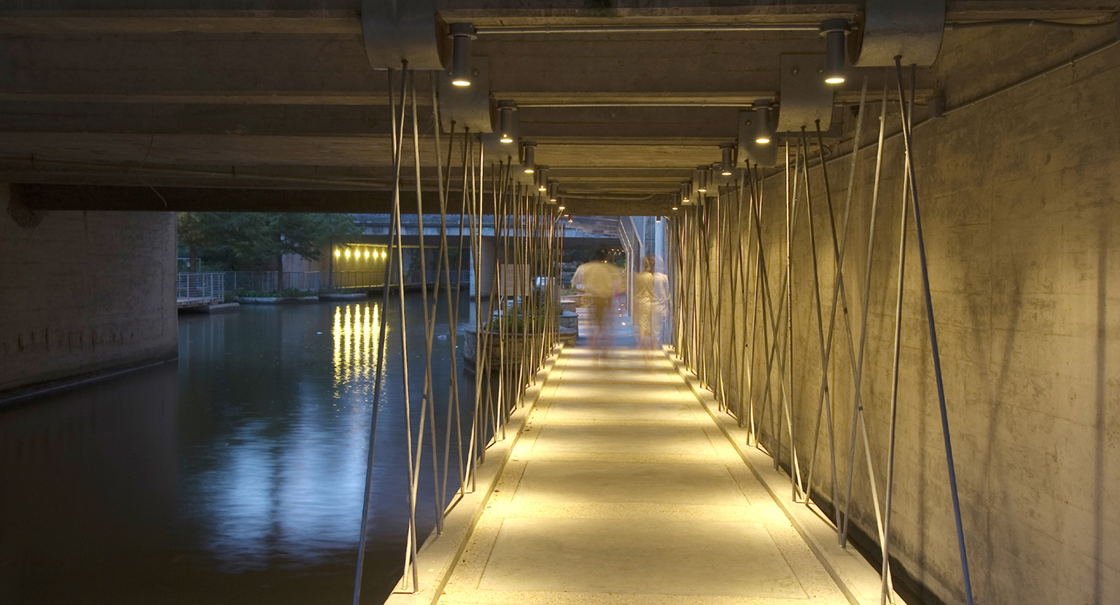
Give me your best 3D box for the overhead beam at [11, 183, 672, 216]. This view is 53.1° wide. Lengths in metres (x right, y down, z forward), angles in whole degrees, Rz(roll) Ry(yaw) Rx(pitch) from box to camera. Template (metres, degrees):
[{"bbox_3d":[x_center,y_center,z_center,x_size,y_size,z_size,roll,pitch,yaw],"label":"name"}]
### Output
[{"bbox_3d":[-3.393,-1.583,17.454,10.496,0.420,0.350,1,2,4],"label":"overhead beam"}]

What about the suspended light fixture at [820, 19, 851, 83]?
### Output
[{"bbox_3d":[1.117,-1.014,4.550,0.121,0.243,0.121,1,2,2],"label":"suspended light fixture"}]

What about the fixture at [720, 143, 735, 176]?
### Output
[{"bbox_3d":[1.303,-1.117,8.720,0.121,0.243,0.121,1,2,2],"label":"fixture"}]

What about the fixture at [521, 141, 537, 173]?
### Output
[{"bbox_3d":[-0.241,-1.142,8.820,0.121,0.243,0.121,1,2,2],"label":"fixture"}]

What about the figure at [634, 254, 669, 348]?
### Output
[{"bbox_3d":[1.557,0.007,19.000,0.520,1.690,0.360,1,2,2],"label":"figure"}]

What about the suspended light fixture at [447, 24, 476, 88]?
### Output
[{"bbox_3d":[-0.406,-1.025,4.640,0.121,0.243,0.121,1,2,2],"label":"suspended light fixture"}]

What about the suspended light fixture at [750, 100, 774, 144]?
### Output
[{"bbox_3d":[1.206,-1.074,6.660,0.121,0.243,0.121,1,2,2],"label":"suspended light fixture"}]

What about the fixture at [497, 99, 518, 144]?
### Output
[{"bbox_3d":[-0.316,-1.093,6.750,0.121,0.243,0.121,1,2,2],"label":"fixture"}]

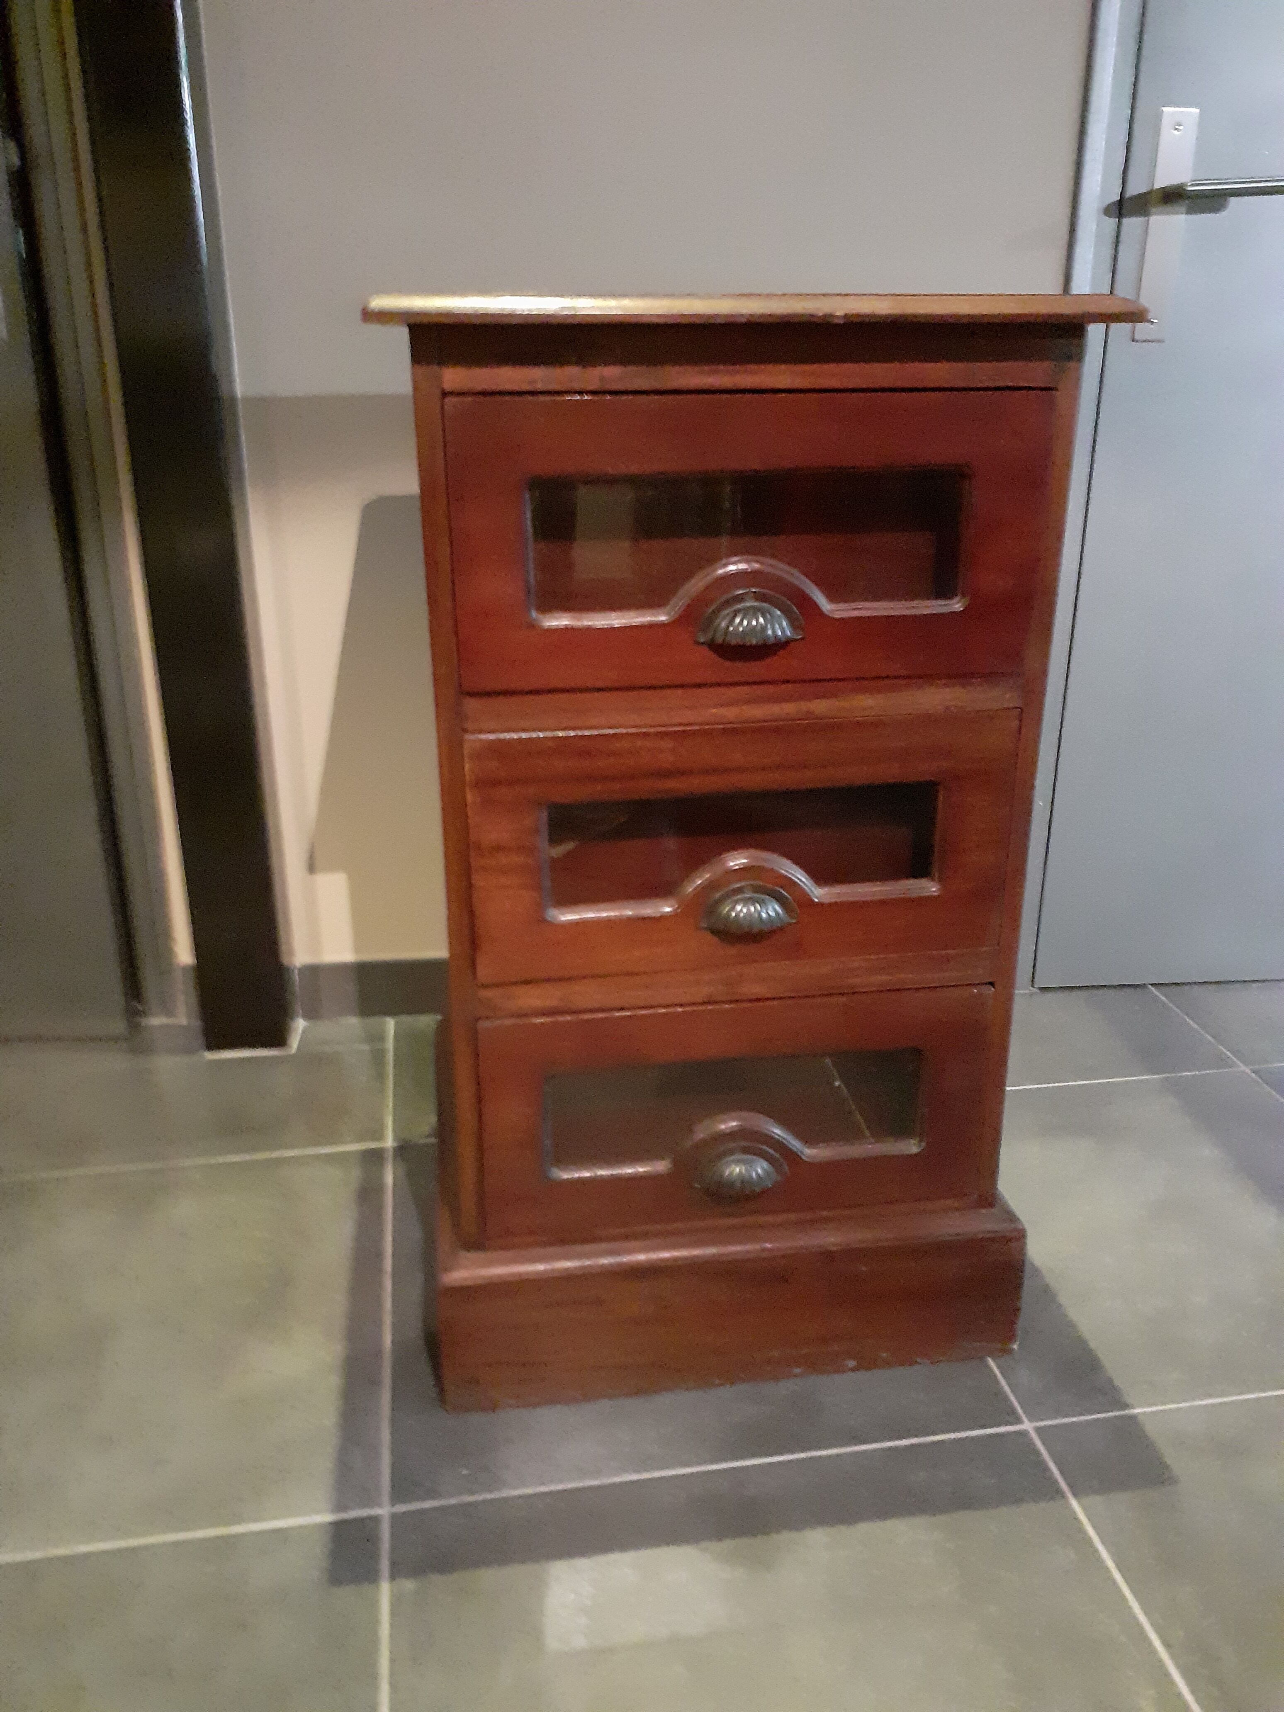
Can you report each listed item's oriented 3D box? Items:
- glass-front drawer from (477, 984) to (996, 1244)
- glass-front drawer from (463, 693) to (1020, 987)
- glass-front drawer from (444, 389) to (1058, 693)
[{"bbox_3d":[0.061,0.163,1.197,0.414,0.201,0.280,-3,20,-8],"label":"glass-front drawer"},{"bbox_3d":[0.060,-0.050,1.119,0.414,0.196,0.280,-3,20,-8],"label":"glass-front drawer"},{"bbox_3d":[0.059,-0.260,1.043,0.414,0.198,0.280,-3,20,-8],"label":"glass-front drawer"}]

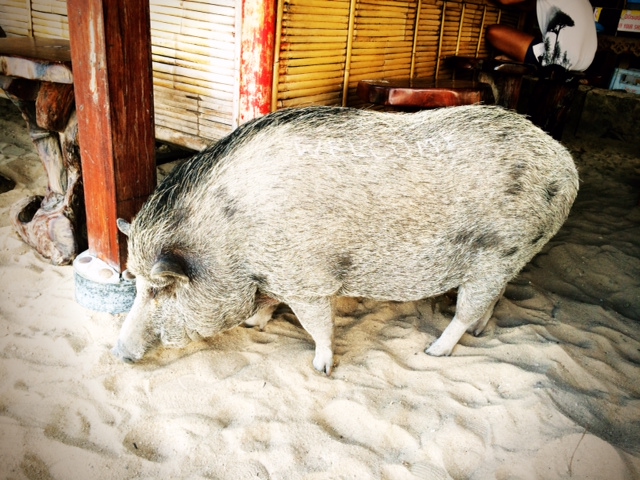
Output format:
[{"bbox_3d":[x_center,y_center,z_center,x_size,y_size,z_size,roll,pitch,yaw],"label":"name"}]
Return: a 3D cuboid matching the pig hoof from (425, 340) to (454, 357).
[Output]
[{"bbox_3d":[0.341,0.311,1.584,0.066,0.036,0.045,-1,22,-14],"label":"pig hoof"}]

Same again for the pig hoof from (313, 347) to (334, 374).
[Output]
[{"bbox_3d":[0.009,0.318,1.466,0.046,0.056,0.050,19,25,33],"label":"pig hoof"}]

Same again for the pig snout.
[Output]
[{"bbox_3d":[-0.487,0.287,1.395,0.060,0.045,0.068,32,-11,-23],"label":"pig snout"}]

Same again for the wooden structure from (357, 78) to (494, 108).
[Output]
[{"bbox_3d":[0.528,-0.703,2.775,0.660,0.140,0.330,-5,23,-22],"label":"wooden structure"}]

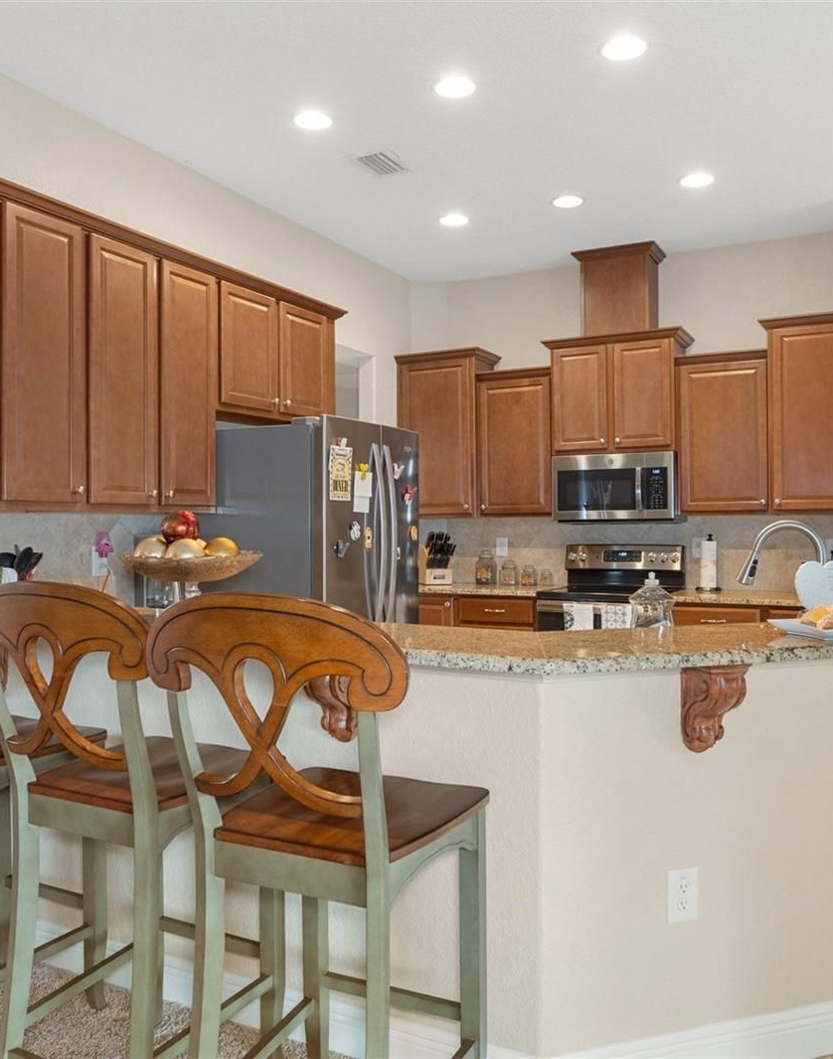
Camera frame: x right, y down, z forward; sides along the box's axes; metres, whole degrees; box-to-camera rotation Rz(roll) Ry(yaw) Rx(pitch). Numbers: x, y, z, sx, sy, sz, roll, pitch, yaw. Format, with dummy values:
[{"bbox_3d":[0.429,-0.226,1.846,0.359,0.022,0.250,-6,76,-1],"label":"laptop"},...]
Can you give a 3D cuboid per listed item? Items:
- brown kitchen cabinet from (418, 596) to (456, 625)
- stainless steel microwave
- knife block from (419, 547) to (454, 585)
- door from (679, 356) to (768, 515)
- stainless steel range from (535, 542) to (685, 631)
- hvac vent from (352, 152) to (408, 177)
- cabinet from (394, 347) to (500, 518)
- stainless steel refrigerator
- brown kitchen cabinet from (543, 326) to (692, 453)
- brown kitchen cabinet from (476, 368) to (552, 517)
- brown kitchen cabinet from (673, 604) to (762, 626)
[{"bbox_3d":[0.128,0.856,6.391,0.590,0.876,0.630,0,0,27],"label":"brown kitchen cabinet"},{"bbox_3d":[1.255,-0.252,5.738,0.752,0.408,0.390,0,0,28],"label":"stainless steel microwave"},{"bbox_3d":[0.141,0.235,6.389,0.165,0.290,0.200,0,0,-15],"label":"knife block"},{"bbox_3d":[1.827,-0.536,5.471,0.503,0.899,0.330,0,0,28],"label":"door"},{"bbox_3d":[1.220,0.699,5.771,0.765,1.187,0.680,0,0,27],"label":"stainless steel range"},{"bbox_3d":[-0.164,-1.758,4.474,0.195,0.020,0.285,0,0,27],"label":"hvac vent"},{"bbox_3d":[0.218,-0.642,6.475,0.630,1.125,0.375,0,0,27],"label":"cabinet"},{"bbox_3d":[-0.526,0.395,4.649,0.850,1.787,0.905,0,0,28],"label":"stainless steel refrigerator"},{"bbox_3d":[1.251,-0.815,5.745,0.840,0.702,0.380,0,0,28],"label":"brown kitchen cabinet"},{"bbox_3d":[0.689,-0.546,6.062,0.510,0.929,0.340,0,0,28],"label":"brown kitchen cabinet"},{"bbox_3d":[1.780,0.847,5.336,0.469,0.875,0.620,0,0,28],"label":"brown kitchen cabinet"}]

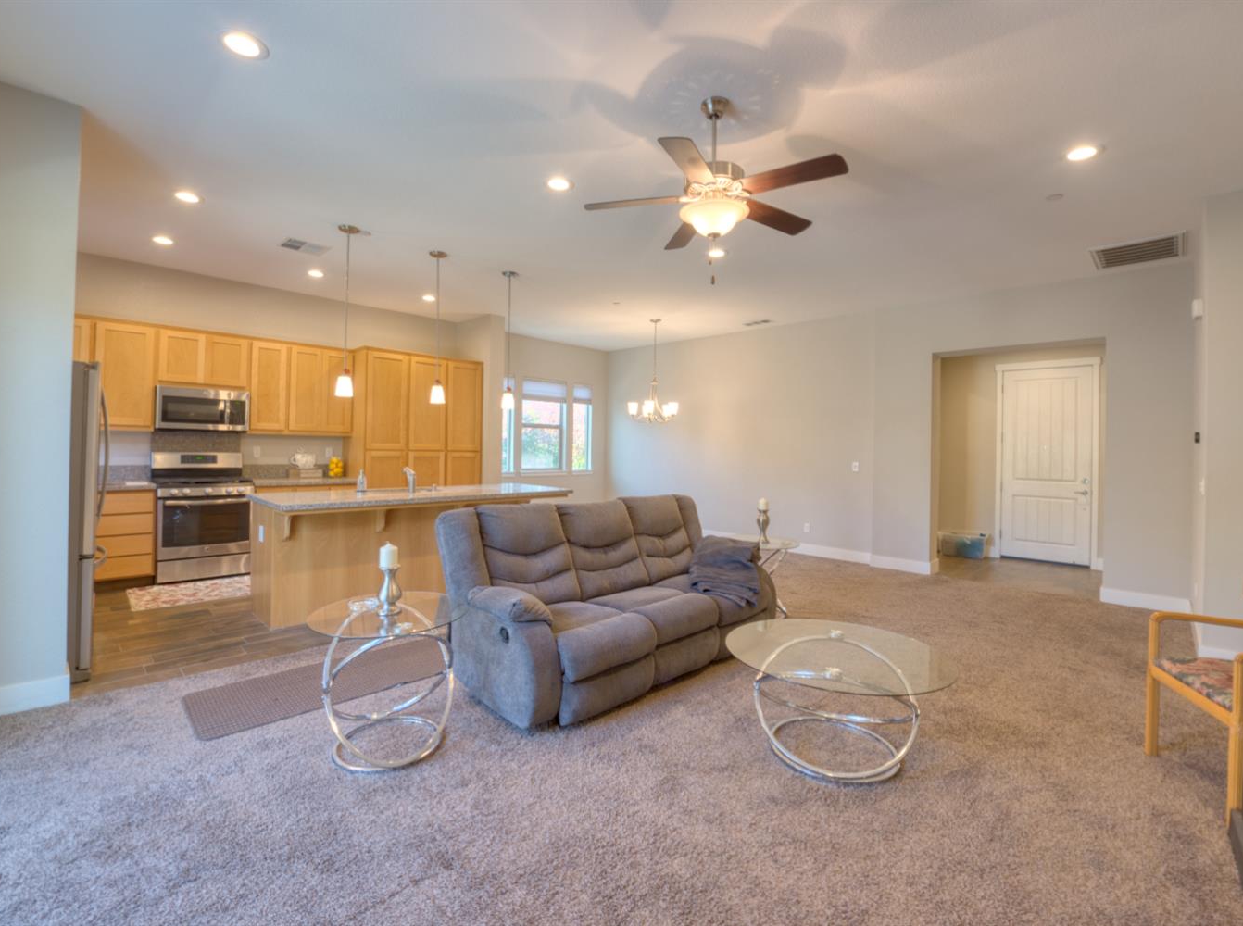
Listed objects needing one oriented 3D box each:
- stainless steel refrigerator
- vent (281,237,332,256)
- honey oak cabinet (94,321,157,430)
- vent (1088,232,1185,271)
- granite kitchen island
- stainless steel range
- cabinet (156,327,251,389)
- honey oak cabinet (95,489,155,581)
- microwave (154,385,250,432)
[{"bbox_3d":[-3.438,0.303,3.017,0.910,1.750,0.850,1,1,45],"label":"stainless steel refrigerator"},{"bbox_3d":[-2.780,-1.889,4.767,0.340,0.030,0.265,0,2,-44],"label":"vent"},{"bbox_3d":[-4.662,-0.798,5.072,0.425,0.990,0.330,0,2,-44],"label":"honey oak cabinet"},{"bbox_3d":[4.290,-1.728,4.487,0.720,0.030,0.550,0,2,-44],"label":"vent"},{"bbox_3d":[-1.693,0.720,4.751,0.930,0.915,2.520,1,1,45],"label":"granite kitchen island"},{"bbox_3d":[-4.199,0.530,5.437,0.700,1.220,0.755,1,1,45],"label":"stainless steel range"},{"bbox_3d":[-4.237,-1.032,5.480,0.750,0.525,0.330,0,2,-44],"label":"cabinet"},{"bbox_3d":[-4.602,0.636,4.991,0.420,0.800,0.610,0,2,-44],"label":"honey oak cabinet"},{"bbox_3d":[-4.296,-0.540,5.533,0.410,0.410,0.755,1,1,45],"label":"microwave"}]

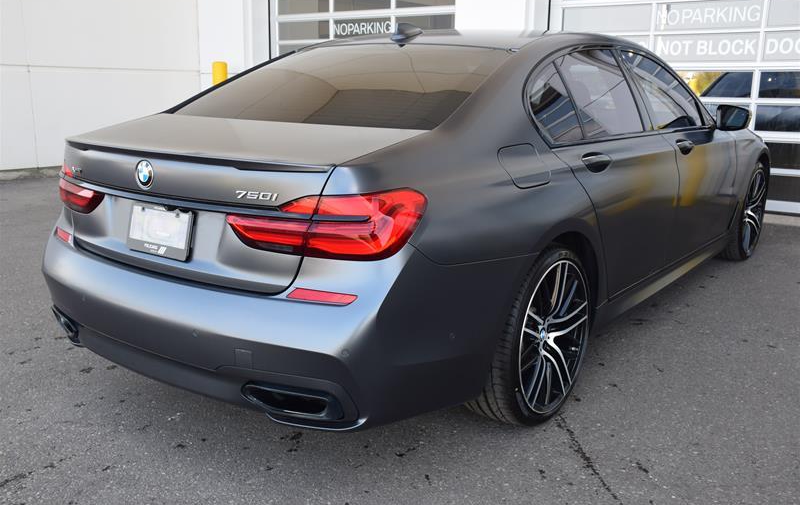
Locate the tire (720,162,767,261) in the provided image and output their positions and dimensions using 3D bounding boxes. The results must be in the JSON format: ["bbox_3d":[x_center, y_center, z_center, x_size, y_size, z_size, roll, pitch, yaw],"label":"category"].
[{"bbox_3d":[2.369,-0.295,5.372,0.250,0.700,0.700,10,17,36],"label":"tire"}]

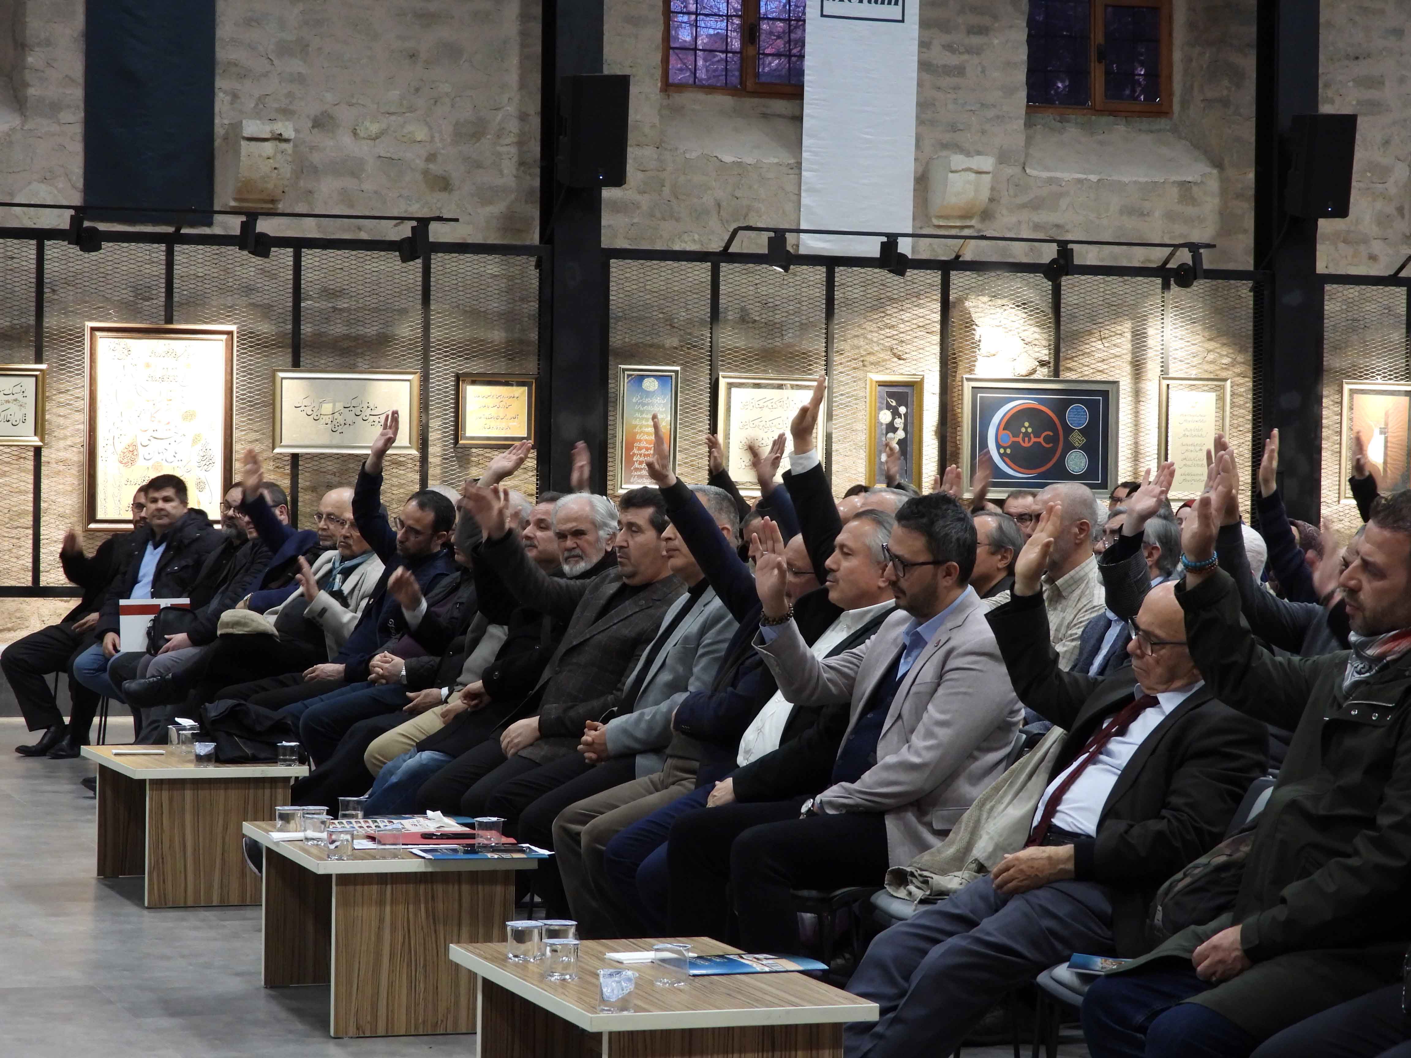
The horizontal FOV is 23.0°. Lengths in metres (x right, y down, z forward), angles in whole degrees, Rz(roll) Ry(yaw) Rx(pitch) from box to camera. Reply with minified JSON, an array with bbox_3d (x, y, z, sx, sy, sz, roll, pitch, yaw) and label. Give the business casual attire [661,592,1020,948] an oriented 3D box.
[{"bbox_3d":[0.327,0.684,8.057,0.800,1.080,0.580,0,1,-21],"label":"business casual attire"}]

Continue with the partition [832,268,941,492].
[{"bbox_3d":[1.020,-0.571,19.780,0.673,1.819,0.040,0,1,-20],"label":"partition"}]

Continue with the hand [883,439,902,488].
[{"bbox_3d":[0.752,-0.263,13.900,0.075,0.175,0.090,0,1,-21],"label":"hand"}]

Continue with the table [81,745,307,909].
[{"bbox_3d":[-1.673,0.957,11.277,0.552,0.436,0.914,1,1,-21],"label":"table"}]

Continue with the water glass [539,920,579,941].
[{"bbox_3d":[-0.289,0.809,6.814,0.072,0.072,0.072,1,1,0],"label":"water glass"}]

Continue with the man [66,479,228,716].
[{"bbox_3d":[-2.545,0.430,15.858,0.750,1.320,0.570,0,1,-34],"label":"man"}]

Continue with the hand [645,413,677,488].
[{"bbox_3d":[-0.118,-0.209,9.200,0.075,0.195,0.095,-13,5,-20],"label":"hand"}]

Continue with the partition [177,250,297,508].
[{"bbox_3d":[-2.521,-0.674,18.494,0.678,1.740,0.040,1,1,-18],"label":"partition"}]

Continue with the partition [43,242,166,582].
[{"bbox_3d":[-3.280,-0.623,18.861,0.663,1.880,0.040,1,1,-19],"label":"partition"}]

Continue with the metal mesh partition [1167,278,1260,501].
[{"bbox_3d":[3.067,-0.567,20.999,0.640,1.880,0.040,1,1,-19],"label":"metal mesh partition"}]

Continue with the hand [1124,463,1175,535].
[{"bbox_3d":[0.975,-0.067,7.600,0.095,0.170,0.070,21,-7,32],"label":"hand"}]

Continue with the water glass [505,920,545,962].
[{"bbox_3d":[-0.357,0.808,6.787,0.072,0.072,0.072,1,1,0],"label":"water glass"}]

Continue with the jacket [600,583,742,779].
[{"bbox_3d":[-0.030,0.408,9.002,0.430,0.580,0.470,1,1,-21],"label":"jacket"}]

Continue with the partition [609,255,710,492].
[{"bbox_3d":[-0.278,-0.597,19.872,0.640,1.880,0.040,1,1,-19],"label":"partition"}]

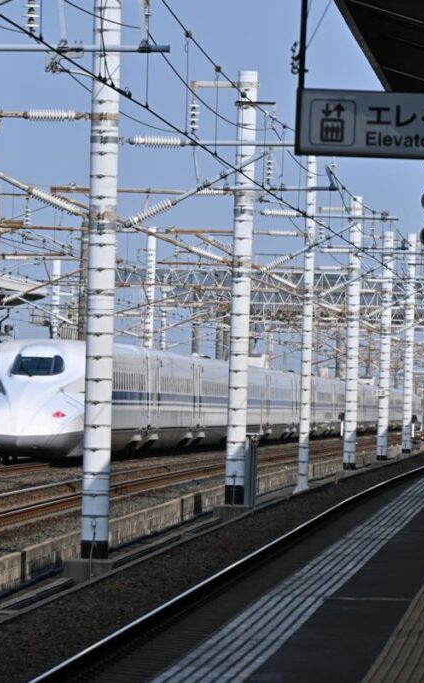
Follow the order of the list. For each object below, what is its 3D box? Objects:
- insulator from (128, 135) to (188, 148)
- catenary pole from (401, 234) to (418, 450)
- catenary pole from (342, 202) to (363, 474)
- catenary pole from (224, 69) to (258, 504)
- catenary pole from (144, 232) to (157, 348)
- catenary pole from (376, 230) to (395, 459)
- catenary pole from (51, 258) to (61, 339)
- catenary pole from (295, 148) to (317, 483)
[{"bbox_3d":[-0.908,-3.285,87.500,0.954,0.197,0.197,2,0,4],"label":"insulator"},{"bbox_3d":[10.172,0.111,272.000,0.420,11.285,0.420,2,0,4],"label":"catenary pole"},{"bbox_3d":[5.286,-0.304,199.000,0.430,10.258,0.430,2,0,4],"label":"catenary pole"},{"bbox_3d":[0.711,-1.270,125.000,0.445,10.210,0.445,2,0,4],"label":"catenary pole"},{"bbox_3d":[-3.119,-0.187,267.000,0.410,11.017,0.410,2,0,4],"label":"catenary pole"},{"bbox_3d":[7.880,0.176,240.000,0.435,10.291,0.435,2,0,4],"label":"catenary pole"},{"bbox_3d":[-8.643,0.522,292.000,0.405,10.045,0.405,2,0,4],"label":"catenary pole"},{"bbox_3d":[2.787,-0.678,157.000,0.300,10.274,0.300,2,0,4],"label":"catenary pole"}]

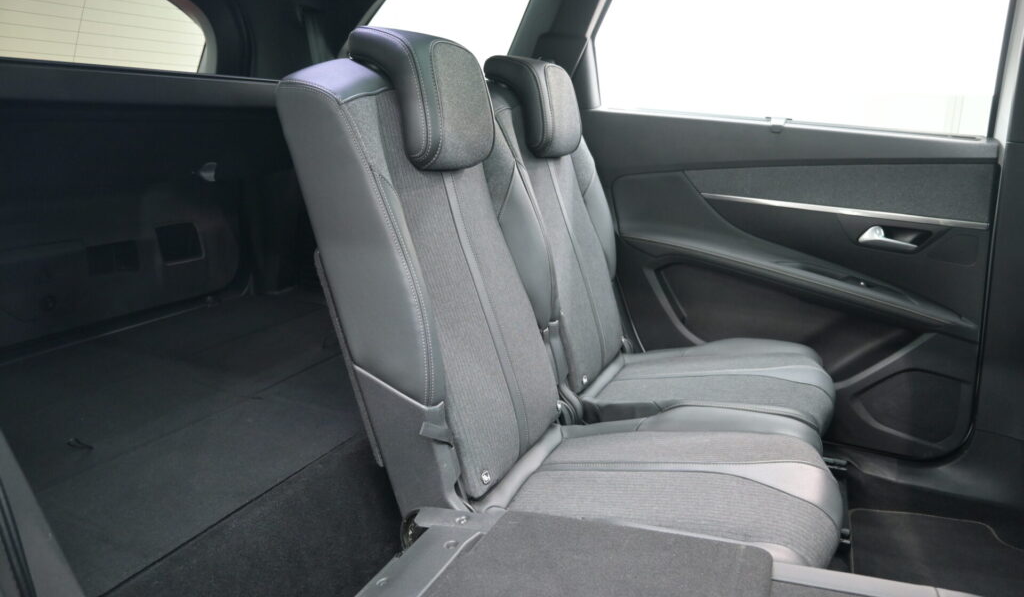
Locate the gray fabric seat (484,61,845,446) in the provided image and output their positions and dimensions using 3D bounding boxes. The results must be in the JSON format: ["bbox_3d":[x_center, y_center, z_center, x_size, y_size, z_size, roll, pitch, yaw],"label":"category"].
[{"bbox_3d":[0.311,-0.109,1.404,0.730,0.770,0.440,6,15,24],"label":"gray fabric seat"}]

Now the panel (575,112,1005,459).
[{"bbox_3d":[0.587,-0.051,1.602,0.900,0.770,0.125,6,15,24],"label":"panel"}]

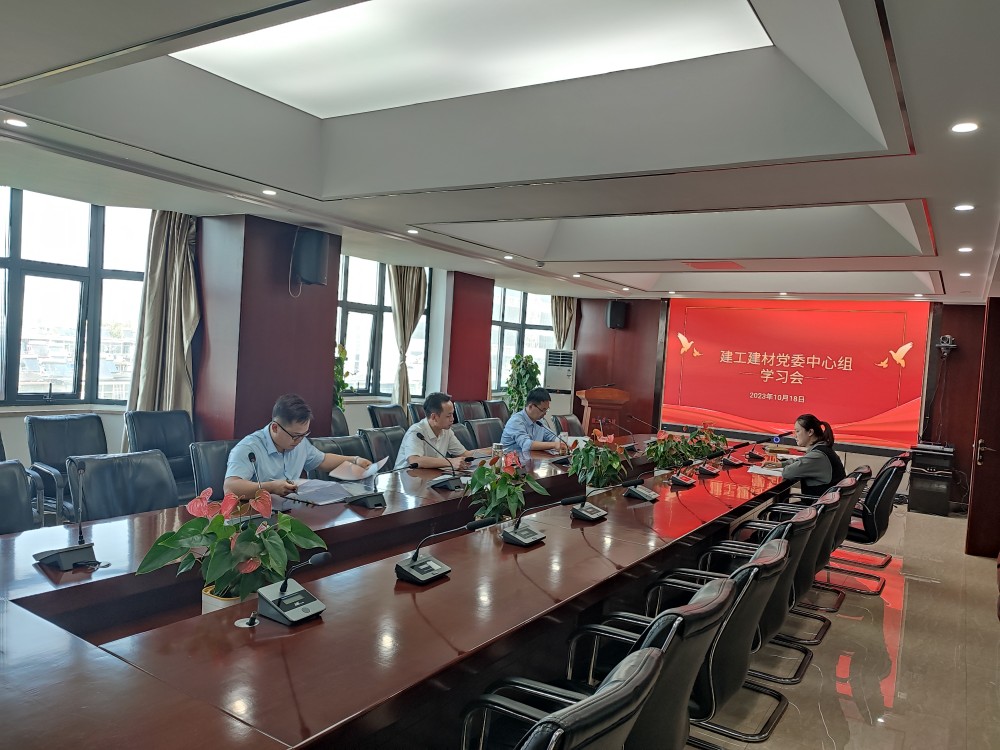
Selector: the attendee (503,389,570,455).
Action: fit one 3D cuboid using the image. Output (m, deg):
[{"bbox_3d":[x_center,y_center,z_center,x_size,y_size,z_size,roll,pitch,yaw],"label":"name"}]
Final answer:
[{"bbox_3d":[0.277,0.784,6.782,0.720,1.310,0.580,5,2,33],"label":"attendee"}]

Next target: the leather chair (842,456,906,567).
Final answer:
[{"bbox_3d":[2.756,1.123,5.601,0.620,0.950,0.550,5,2,33],"label":"leather chair"}]

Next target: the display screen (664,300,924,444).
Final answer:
[{"bbox_3d":[4.058,-0.098,10.342,3.480,1.920,0.100,5,2,33],"label":"display screen"}]

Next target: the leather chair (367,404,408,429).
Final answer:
[{"bbox_3d":[-1.071,0.831,7.566,0.610,0.985,0.570,5,2,33],"label":"leather chair"}]

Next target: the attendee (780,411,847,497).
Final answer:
[{"bbox_3d":[2.541,0.971,5.990,0.720,1.300,0.490,5,2,33],"label":"attendee"}]

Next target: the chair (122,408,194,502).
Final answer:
[{"bbox_3d":[-2.511,0.772,5.579,0.620,0.950,0.550,5,2,33],"label":"chair"}]

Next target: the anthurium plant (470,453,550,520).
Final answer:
[{"bbox_3d":[0.020,0.657,4.048,0.430,0.460,0.430,4,2,0],"label":"anthurium plant"}]

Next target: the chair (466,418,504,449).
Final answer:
[{"bbox_3d":[0.066,0.908,6.655,0.620,0.950,0.550,5,2,33],"label":"chair"}]

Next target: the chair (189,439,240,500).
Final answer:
[{"bbox_3d":[-1.510,0.893,4.367,0.580,0.930,0.550,5,2,33],"label":"chair"}]

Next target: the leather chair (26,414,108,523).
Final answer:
[{"bbox_3d":[-2.917,0.775,5.037,0.580,0.930,0.550,5,2,33],"label":"leather chair"}]

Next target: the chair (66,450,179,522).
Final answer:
[{"bbox_3d":[-1.781,0.888,3.598,0.620,0.950,0.550,5,2,33],"label":"chair"}]

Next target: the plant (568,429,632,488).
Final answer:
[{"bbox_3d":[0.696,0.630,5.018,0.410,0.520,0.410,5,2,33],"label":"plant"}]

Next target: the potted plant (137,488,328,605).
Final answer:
[{"bbox_3d":[-0.981,0.634,2.658,0.520,0.450,0.540,5,2,33],"label":"potted plant"}]

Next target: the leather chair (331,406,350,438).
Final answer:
[{"bbox_3d":[-1.575,0.791,6.868,0.620,0.950,0.550,5,2,33],"label":"leather chair"}]

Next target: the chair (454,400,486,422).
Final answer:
[{"bbox_3d":[-0.188,0.828,8.941,0.580,0.930,0.550,5,2,33],"label":"chair"}]

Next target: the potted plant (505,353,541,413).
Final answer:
[{"bbox_3d":[0.288,0.491,9.946,0.470,1.600,0.470,5,2,33],"label":"potted plant"}]

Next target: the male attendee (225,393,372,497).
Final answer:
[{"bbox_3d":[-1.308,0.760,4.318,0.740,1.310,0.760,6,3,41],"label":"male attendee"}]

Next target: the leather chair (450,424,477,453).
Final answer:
[{"bbox_3d":[-0.286,0.907,5.978,0.620,0.950,0.550,5,2,33],"label":"leather chair"}]

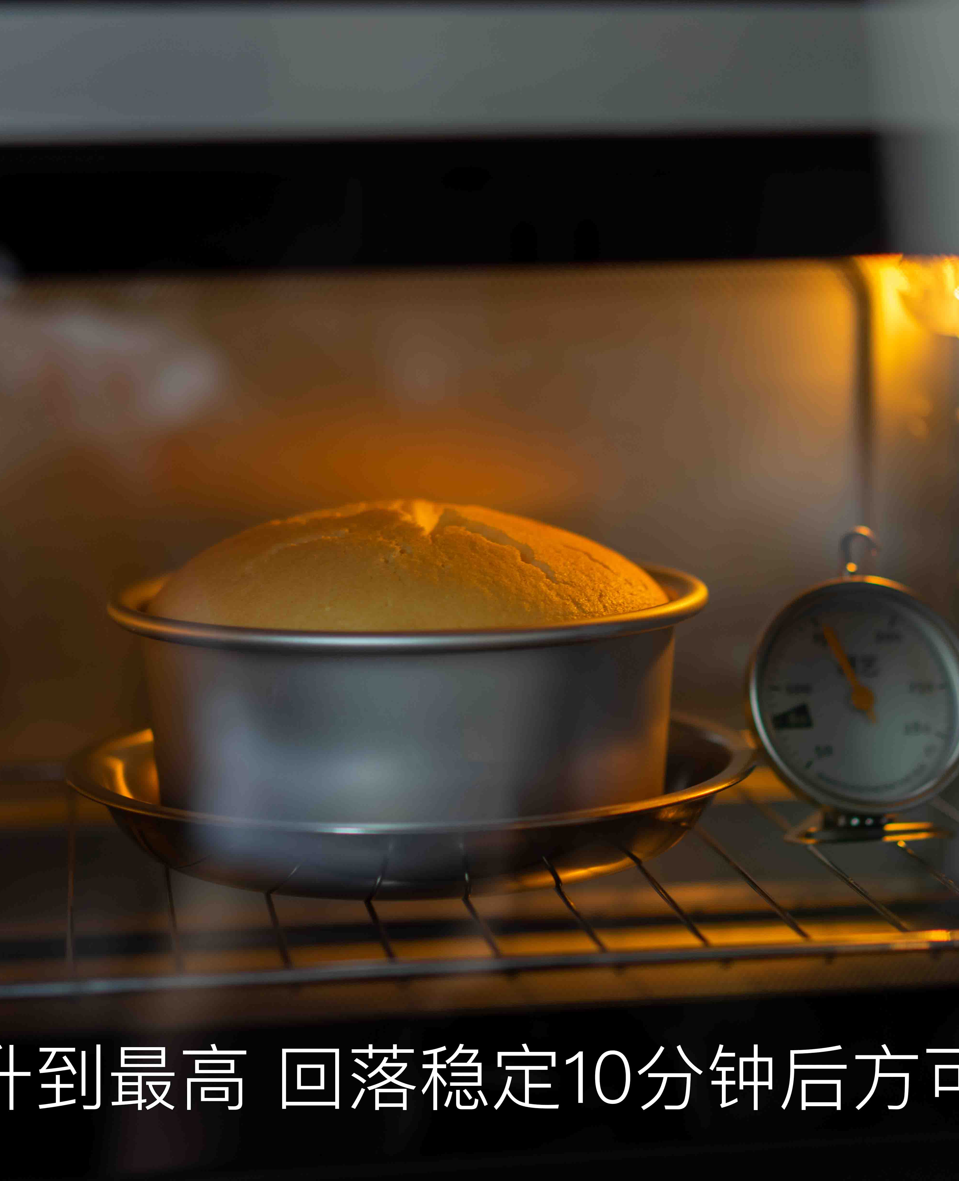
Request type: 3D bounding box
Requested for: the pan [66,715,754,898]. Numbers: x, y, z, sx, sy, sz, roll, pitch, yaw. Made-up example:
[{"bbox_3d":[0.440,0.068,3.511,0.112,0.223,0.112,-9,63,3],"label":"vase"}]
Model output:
[{"bbox_3d":[-0.020,0.059,0.780,0.199,0.026,0.199,-2,8,-8],"label":"pan"}]

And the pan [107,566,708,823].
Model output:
[{"bbox_3d":[-0.019,0.034,0.777,0.171,0.070,0.171,-2,8,-8],"label":"pan"}]

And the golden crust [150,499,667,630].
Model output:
[{"bbox_3d":[-0.020,-0.010,0.771,0.150,0.034,0.150,-2,8,-8],"label":"golden crust"}]

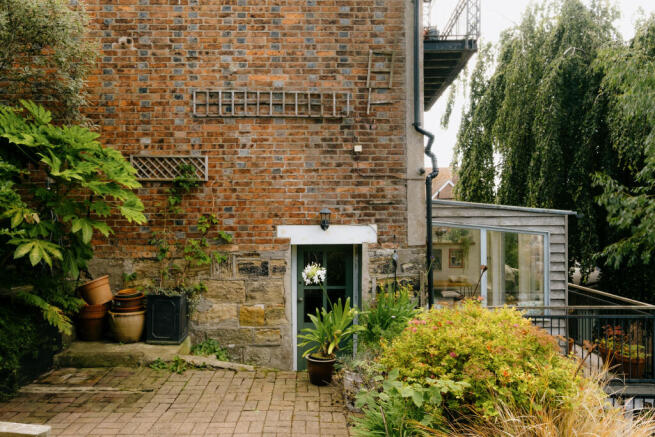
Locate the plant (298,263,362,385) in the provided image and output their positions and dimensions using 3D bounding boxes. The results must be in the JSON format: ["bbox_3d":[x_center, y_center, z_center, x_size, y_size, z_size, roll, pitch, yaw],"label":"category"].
[{"bbox_3d":[0.035,1.124,4.905,0.706,1.294,0.637,-1,0,-2],"label":"plant"}]

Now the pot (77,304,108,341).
[{"bbox_3d":[-2.590,1.165,5.025,0.333,0.343,0.333,-1,0,-2],"label":"pot"}]

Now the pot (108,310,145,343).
[{"bbox_3d":[-2.195,1.173,4.975,0.398,0.323,0.398,-1,0,-2],"label":"pot"}]

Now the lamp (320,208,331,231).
[{"bbox_3d":[-0.021,0.014,5.219,0.129,0.259,0.169,-1,0,-2],"label":"lamp"}]

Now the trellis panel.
[{"bbox_3d":[-1.813,-0.567,5.219,0.895,0.298,0.040,-1,0,-2],"label":"trellis panel"}]

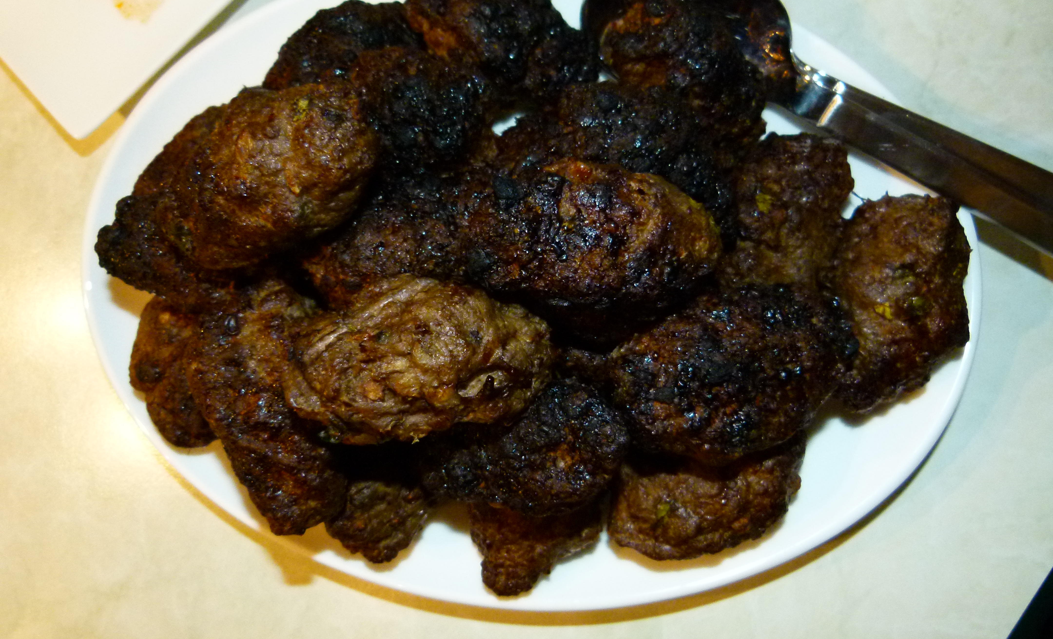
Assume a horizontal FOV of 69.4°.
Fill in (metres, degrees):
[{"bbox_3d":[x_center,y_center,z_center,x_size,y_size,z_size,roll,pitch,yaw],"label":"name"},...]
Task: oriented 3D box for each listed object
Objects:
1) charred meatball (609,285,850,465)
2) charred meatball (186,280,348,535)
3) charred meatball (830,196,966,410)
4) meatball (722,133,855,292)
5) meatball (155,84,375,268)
[{"bbox_3d":[0.064,0.018,0.241,0.076,0.042,0.051,-12,80,-2],"label":"charred meatball"},{"bbox_3d":[-0.083,0.029,0.249,0.046,0.040,0.083,-21,81,-4],"label":"charred meatball"},{"bbox_3d":[0.133,-0.006,0.270,0.048,0.038,0.074,15,80,3],"label":"charred meatball"},{"bbox_3d":[0.094,-0.037,0.278,0.047,0.040,0.073,16,74,5],"label":"meatball"},{"bbox_3d":[-0.088,-0.048,0.257,0.080,0.042,0.057,-37,77,-10],"label":"meatball"}]

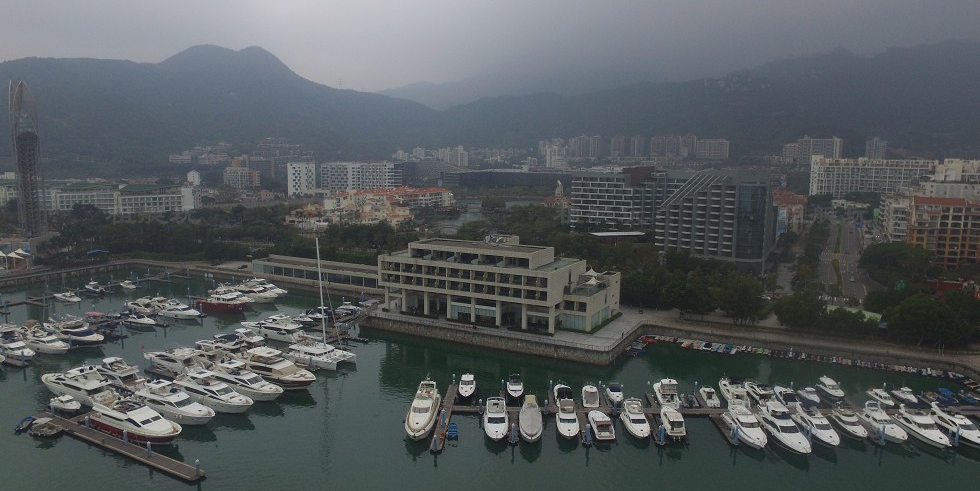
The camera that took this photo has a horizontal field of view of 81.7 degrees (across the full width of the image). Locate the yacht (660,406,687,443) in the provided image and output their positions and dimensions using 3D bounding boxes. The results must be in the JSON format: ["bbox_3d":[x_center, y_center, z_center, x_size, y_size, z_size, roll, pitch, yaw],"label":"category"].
[{"bbox_3d":[32.392,30.990,100.425,3.100,2.900,10.200,1,7,6],"label":"yacht"}]

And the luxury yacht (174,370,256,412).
[{"bbox_3d":[-47.690,24.920,97.590,20.300,5.900,5.300,4,7,29],"label":"luxury yacht"}]

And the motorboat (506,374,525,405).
[{"bbox_3d":[5.250,29.370,116.490,3.100,2.800,8.400,1,9,2],"label":"motorboat"}]

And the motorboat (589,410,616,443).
[{"bbox_3d":[19.680,31.152,100.383,3.200,2.500,10.200,0,7,1],"label":"motorboat"}]

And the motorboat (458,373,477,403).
[{"bbox_3d":[-4.590,29.210,116.180,3.100,3.000,8.600,1,9,2],"label":"motorboat"}]

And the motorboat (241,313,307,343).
[{"bbox_3d":[-59.060,21.580,152.130,19.200,6.200,4.900,4,9,24],"label":"motorboat"}]

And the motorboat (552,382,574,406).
[{"bbox_3d":[14.710,29.900,114.990,3.400,2.400,8.900,1,9,1],"label":"motorboat"}]

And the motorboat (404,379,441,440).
[{"bbox_3d":[-12.180,29.960,102.340,4.950,5.500,17.400,1,9,2],"label":"motorboat"}]

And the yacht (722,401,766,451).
[{"bbox_3d":[39.280,27.220,86.780,3.900,4.950,12.300,0,6,0],"label":"yacht"}]

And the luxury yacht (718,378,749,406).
[{"bbox_3d":[48.476,28.617,113.614,4.000,4.600,10.800,1,7,5],"label":"luxury yacht"}]

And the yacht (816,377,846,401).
[{"bbox_3d":[69.987,29.000,116.097,2.900,3.400,8.200,0,7,-1],"label":"yacht"}]

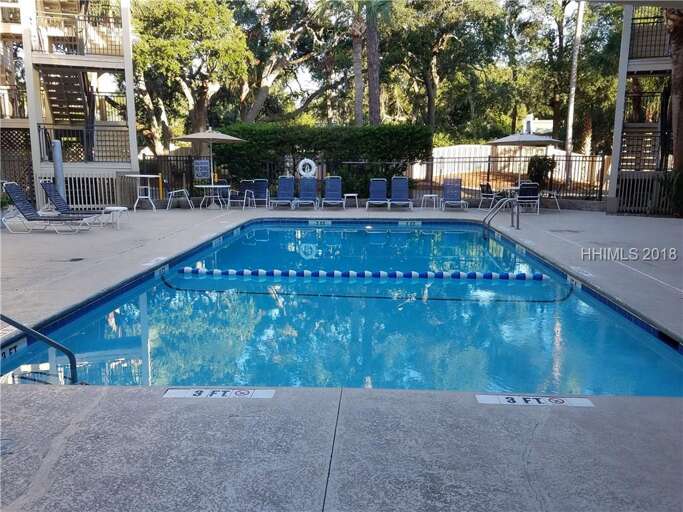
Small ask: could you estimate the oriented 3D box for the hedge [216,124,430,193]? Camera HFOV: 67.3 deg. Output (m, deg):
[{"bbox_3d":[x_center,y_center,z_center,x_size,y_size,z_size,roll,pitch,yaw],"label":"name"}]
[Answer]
[{"bbox_3d":[-0.692,-3.243,17.828,7.500,2.500,1.500,1,11,4],"label":"hedge"}]

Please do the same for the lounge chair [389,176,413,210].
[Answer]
[{"bbox_3d":[1.882,-1.995,16.317,0.730,1.000,1.350,1,11,4],"label":"lounge chair"}]

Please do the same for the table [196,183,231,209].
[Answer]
[{"bbox_3d":[-4.200,-1.888,16.629,1.110,0.710,1.110,1,11,4],"label":"table"}]

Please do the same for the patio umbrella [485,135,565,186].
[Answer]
[{"bbox_3d":[5.494,-2.593,15.500,2.300,2.340,2.300,0,11,0],"label":"patio umbrella"}]

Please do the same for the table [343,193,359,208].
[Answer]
[{"bbox_3d":[0.320,-1.776,16.716,0.460,0.430,0.460,1,11,4],"label":"table"}]

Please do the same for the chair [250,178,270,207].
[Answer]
[{"bbox_3d":[-2.668,-2.057,16.983,0.600,0.900,0.750,1,11,4],"label":"chair"}]

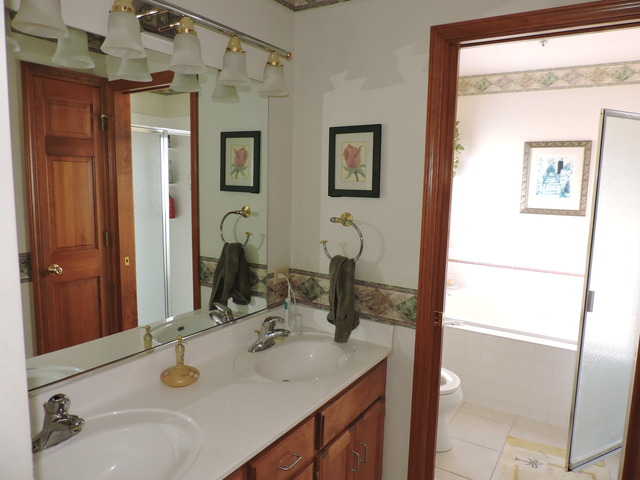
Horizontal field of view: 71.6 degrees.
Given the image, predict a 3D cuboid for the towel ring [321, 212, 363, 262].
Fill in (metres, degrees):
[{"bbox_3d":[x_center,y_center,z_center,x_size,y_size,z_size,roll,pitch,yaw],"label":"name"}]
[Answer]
[{"bbox_3d":[0.106,-0.012,2.006,0.222,0.210,0.083,6,9,33],"label":"towel ring"}]

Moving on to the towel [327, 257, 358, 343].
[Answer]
[{"bbox_3d":[0.086,0.260,2.001,0.180,0.375,0.170,6,9,33],"label":"towel"}]

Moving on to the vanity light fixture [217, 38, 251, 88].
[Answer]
[{"bbox_3d":[-0.306,-0.655,1.614,0.120,0.163,0.120,1,8,0],"label":"vanity light fixture"}]

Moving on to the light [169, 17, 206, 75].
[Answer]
[{"bbox_3d":[-0.429,-0.631,1.429,0.120,0.163,0.120,1,8,0],"label":"light"}]

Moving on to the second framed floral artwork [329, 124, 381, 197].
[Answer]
[{"bbox_3d":[0.156,-0.346,1.968,0.258,0.310,0.022,6,9,33],"label":"second framed floral artwork"}]

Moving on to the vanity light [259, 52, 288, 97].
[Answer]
[{"bbox_3d":[-0.184,-0.678,1.798,0.120,0.163,0.120,1,8,0],"label":"vanity light"}]

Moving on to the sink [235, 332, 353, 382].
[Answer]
[{"bbox_3d":[-0.089,0.548,1.846,0.400,0.135,0.500,6,9,33],"label":"sink"}]

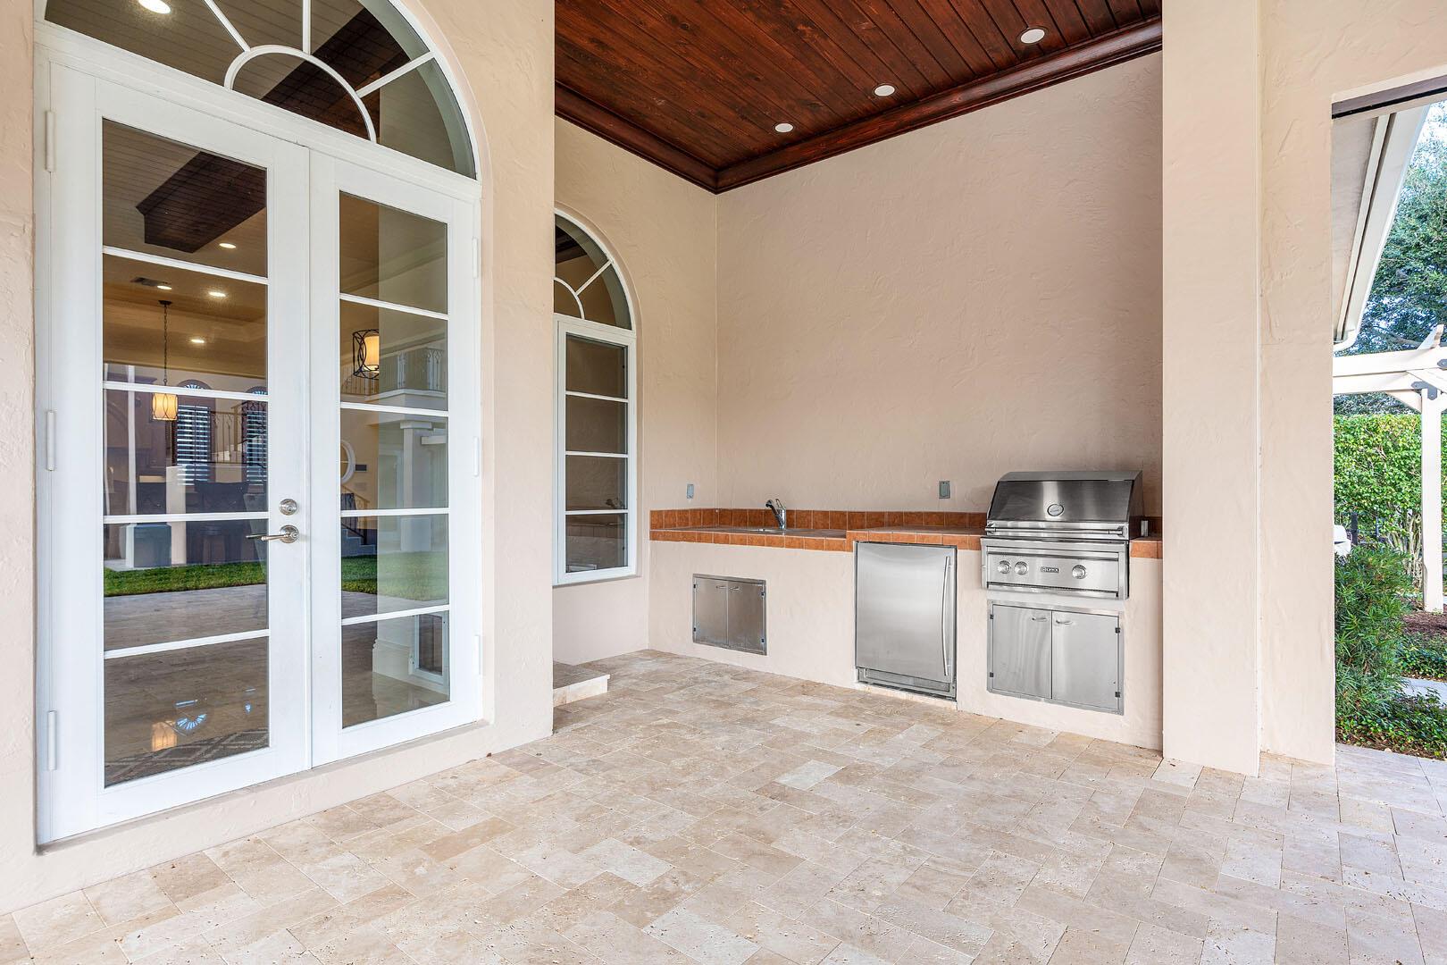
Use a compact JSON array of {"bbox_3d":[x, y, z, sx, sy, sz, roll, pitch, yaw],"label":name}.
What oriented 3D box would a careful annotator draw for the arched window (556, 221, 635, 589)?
[{"bbox_3d":[-1.194,-0.590,4.969,0.120,2.593,1.576,0,0,39],"label":"arched window"}]

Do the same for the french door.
[{"bbox_3d":[-1.675,-0.089,2.871,0.120,2.422,1.543,0,0,39],"label":"french door"}]

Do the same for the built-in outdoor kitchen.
[{"bbox_3d":[0.996,0.603,4.751,3.380,1.317,0.859,0,0,39],"label":"built-in outdoor kitchen"}]

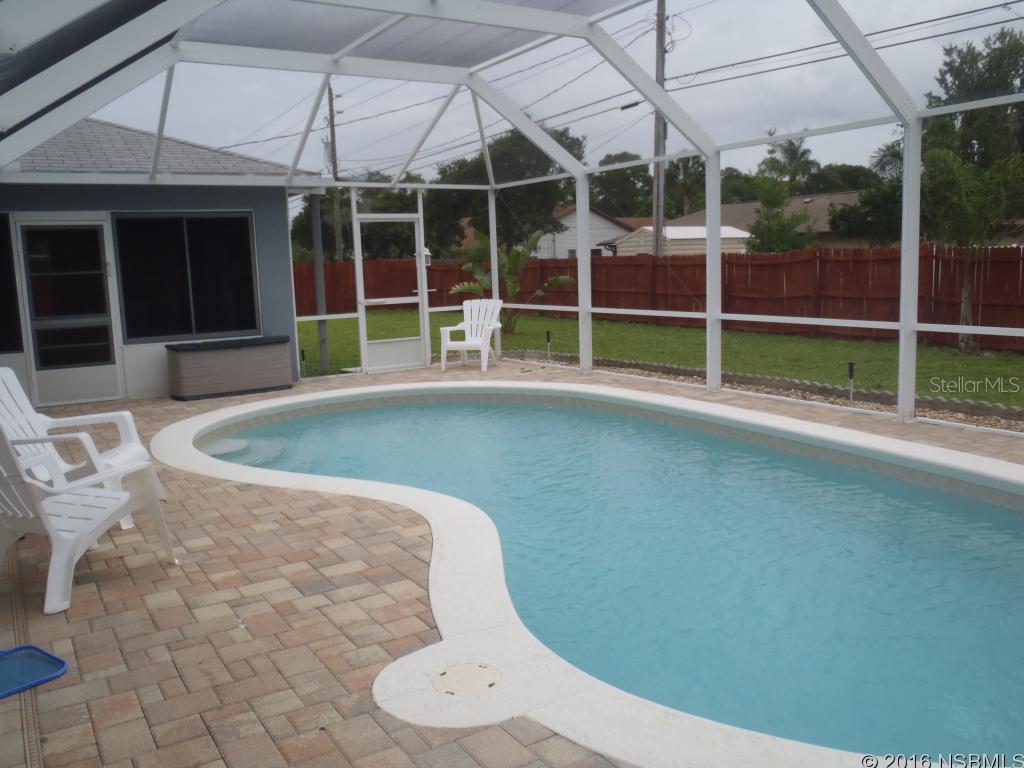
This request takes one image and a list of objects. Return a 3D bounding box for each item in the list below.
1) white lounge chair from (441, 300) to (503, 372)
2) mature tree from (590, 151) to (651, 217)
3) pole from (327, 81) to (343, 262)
[{"bbox_3d":[-0.554,-0.680,11.436,0.720,0.930,0.760,1,9,20],"label":"white lounge chair"},{"bbox_3d":[6.979,-10.759,54.047,4.572,8.684,4.572,-2,8,0],"label":"mature tree"},{"bbox_3d":[-7.933,-8.574,37.613,0.310,10.082,0.310,-2,8,0],"label":"pole"}]

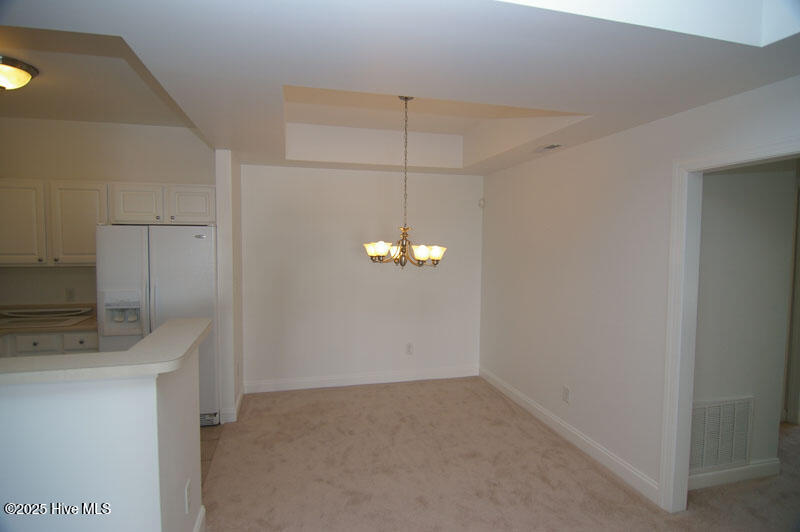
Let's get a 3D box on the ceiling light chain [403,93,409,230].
[{"bbox_3d":[0.041,-0.814,3.145,0.030,0.990,0.030,-1,4,-15],"label":"ceiling light chain"}]

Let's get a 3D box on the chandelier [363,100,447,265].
[{"bbox_3d":[0.037,-0.646,3.154,0.685,1.335,0.685,-1,4,-15],"label":"chandelier"}]

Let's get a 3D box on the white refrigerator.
[{"bbox_3d":[-2.089,0.524,3.711,0.885,1.745,0.780,-1,4,-15],"label":"white refrigerator"}]

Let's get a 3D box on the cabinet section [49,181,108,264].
[{"bbox_3d":[-2.894,-0.381,3.721,0.470,0.743,0.317,0,3,-14],"label":"cabinet section"}]

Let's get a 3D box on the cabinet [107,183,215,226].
[{"bbox_3d":[-2.238,-0.577,3.882,0.915,0.370,0.330,-1,4,-15],"label":"cabinet"}]

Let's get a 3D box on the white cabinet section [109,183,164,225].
[{"bbox_3d":[-2.449,-0.574,3.824,0.445,0.373,0.317,0,3,-14],"label":"white cabinet section"}]

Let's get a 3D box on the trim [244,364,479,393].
[{"bbox_3d":[-0.335,1.289,4.589,2.740,0.130,0.018,-1,4,-15],"label":"trim"}]

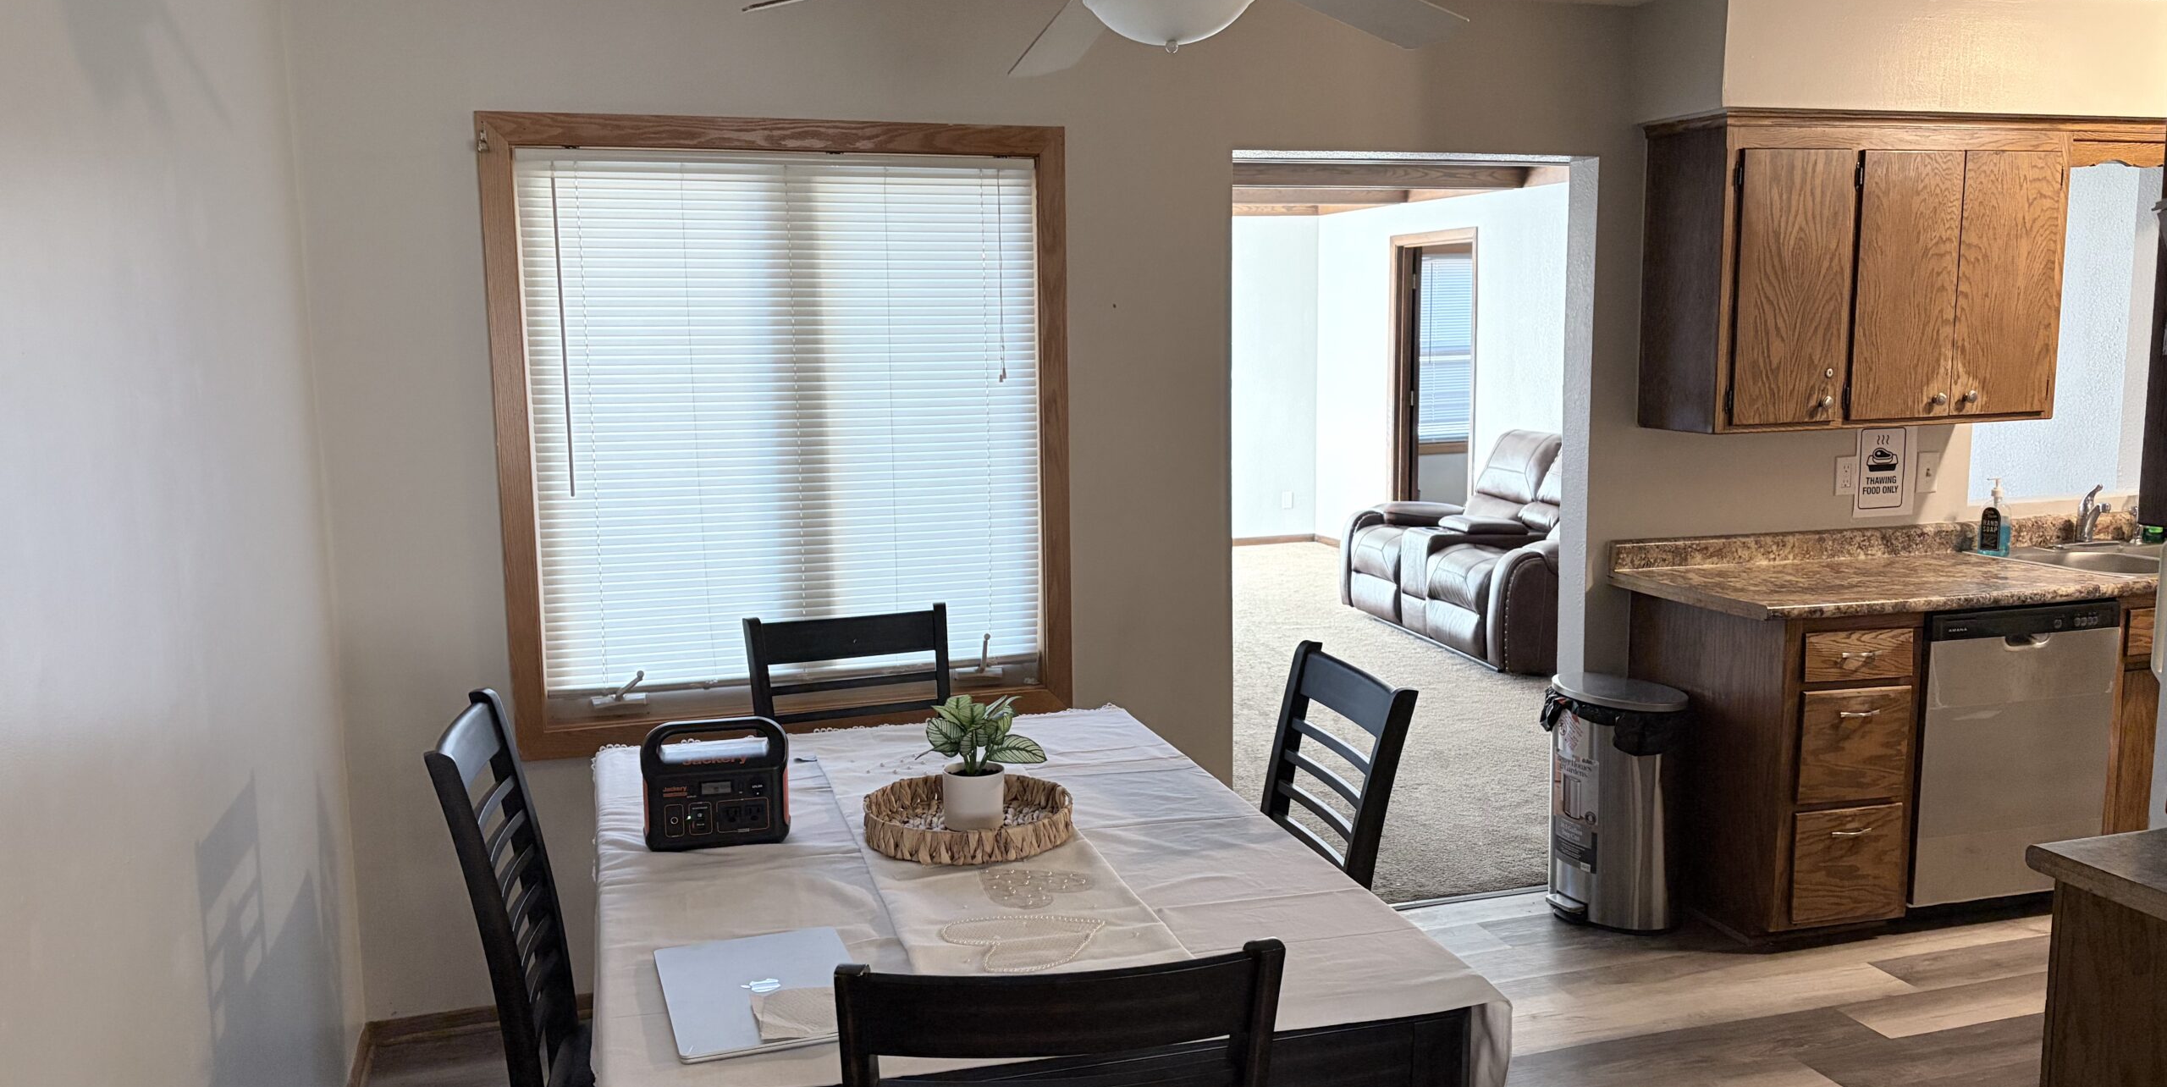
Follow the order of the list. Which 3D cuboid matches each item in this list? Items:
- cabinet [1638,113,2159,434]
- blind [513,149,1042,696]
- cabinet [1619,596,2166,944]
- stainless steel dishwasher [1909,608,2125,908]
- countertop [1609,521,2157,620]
[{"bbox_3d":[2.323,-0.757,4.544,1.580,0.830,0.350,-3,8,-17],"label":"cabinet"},{"bbox_3d":[-0.681,-0.291,3.842,1.185,1.233,0.035,-3,8,-17],"label":"blind"},{"bbox_3d":[2.503,0.524,4.636,1.803,0.862,0.610,-3,8,-17],"label":"cabinet"},{"bbox_3d":[2.367,0.511,4.553,0.620,0.795,0.610,-3,8,-17],"label":"stainless steel dishwasher"},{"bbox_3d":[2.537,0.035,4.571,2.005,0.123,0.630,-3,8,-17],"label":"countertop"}]

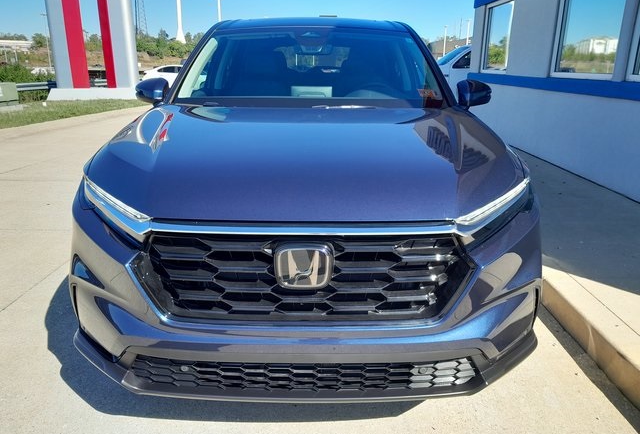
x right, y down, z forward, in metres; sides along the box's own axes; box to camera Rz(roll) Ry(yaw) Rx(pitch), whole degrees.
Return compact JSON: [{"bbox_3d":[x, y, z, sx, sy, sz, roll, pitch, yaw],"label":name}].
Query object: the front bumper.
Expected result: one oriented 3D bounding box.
[{"bbox_3d":[-0.045,0.294,1.833,1.850,0.690,0.560,0,18,0],"label":"front bumper"}]

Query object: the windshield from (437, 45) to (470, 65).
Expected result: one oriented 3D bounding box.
[{"bbox_3d":[3.557,-4.270,13.200,0.750,0.600,1.450,0,18,-2],"label":"windshield"}]

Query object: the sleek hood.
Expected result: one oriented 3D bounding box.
[{"bbox_3d":[-0.043,-0.270,2.082,1.680,0.250,1.280,0,18,0],"label":"sleek hood"}]

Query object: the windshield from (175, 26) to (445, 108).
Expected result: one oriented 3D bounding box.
[{"bbox_3d":[-0.040,-0.867,2.888,1.520,0.490,0.880,0,18,0],"label":"windshield"}]

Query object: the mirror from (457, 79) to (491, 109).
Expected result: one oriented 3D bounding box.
[{"bbox_3d":[0.911,-0.739,2.969,0.213,0.185,0.180,0,18,0],"label":"mirror"}]

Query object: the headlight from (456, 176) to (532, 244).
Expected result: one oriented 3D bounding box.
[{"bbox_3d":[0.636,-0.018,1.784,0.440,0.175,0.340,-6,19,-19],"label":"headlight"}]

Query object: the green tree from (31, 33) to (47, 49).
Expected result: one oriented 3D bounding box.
[{"bbox_3d":[-59.210,-36.914,105.000,3.600,3.700,3.400,0,18,0],"label":"green tree"}]

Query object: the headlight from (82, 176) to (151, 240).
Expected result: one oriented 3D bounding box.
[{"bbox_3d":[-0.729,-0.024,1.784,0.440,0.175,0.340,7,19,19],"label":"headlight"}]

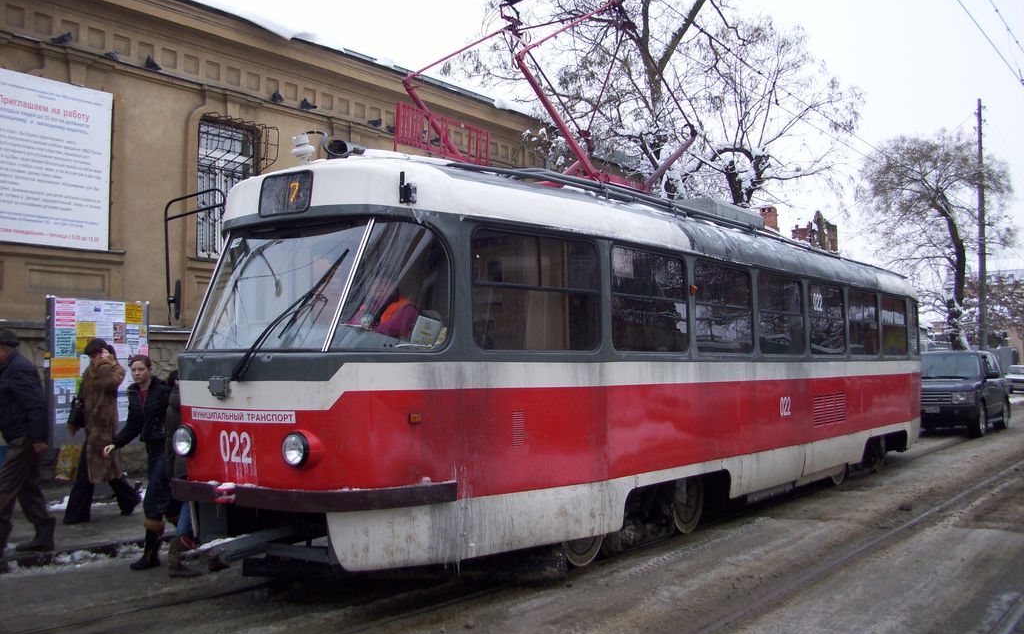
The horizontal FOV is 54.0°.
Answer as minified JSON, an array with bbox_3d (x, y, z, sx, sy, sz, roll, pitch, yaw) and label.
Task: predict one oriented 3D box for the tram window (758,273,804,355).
[{"bbox_3d":[2.825,-0.019,10.533,0.080,0.809,1.245,-4,-5,35],"label":"tram window"}]

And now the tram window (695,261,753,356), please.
[{"bbox_3d":[1.980,-0.073,9.354,0.080,0.811,1.259,-4,-5,35],"label":"tram window"}]

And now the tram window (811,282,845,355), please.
[{"bbox_3d":[3.667,0.038,11.707,0.080,0.797,1.226,-4,-5,35],"label":"tram window"}]

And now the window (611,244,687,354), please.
[{"bbox_3d":[1.129,-0.121,8.166,0.080,0.804,1.284,-4,-5,35],"label":"window"}]

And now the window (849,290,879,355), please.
[{"bbox_3d":[4.508,0.091,12.881,0.080,0.798,1.202,-4,-5,35],"label":"window"}]

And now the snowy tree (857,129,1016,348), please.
[{"bbox_3d":[16.961,-2.045,39.997,6.172,10.814,6.172,-1,-3,36],"label":"snowy tree"}]

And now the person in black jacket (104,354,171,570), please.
[{"bbox_3d":[-2.948,1.120,7.986,0.480,1.660,0.450,-2,-3,42],"label":"person in black jacket"}]

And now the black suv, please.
[{"bbox_3d":[10.162,1.719,23.310,1.970,1.860,4.920,-1,-3,36],"label":"black suv"}]

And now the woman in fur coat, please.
[{"bbox_3d":[-3.829,1.053,9.427,0.500,1.660,0.650,-2,-3,40],"label":"woman in fur coat"}]

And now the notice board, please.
[{"bbox_3d":[-4.134,0.552,10.087,0.100,1.454,1.061,-1,-3,36],"label":"notice board"}]

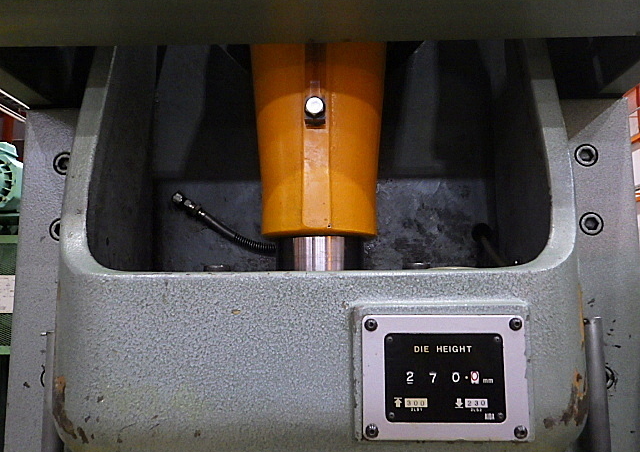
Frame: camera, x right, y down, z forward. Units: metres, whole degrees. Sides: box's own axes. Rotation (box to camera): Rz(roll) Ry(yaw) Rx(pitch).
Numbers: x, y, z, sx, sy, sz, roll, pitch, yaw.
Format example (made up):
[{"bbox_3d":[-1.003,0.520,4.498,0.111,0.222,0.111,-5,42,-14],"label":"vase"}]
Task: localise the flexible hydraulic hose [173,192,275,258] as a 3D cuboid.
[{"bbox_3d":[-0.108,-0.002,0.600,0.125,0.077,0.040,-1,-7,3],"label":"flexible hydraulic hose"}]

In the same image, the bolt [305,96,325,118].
[{"bbox_3d":[-0.005,-0.119,0.520,0.019,0.020,0.010,-1,-7,3],"label":"bolt"}]

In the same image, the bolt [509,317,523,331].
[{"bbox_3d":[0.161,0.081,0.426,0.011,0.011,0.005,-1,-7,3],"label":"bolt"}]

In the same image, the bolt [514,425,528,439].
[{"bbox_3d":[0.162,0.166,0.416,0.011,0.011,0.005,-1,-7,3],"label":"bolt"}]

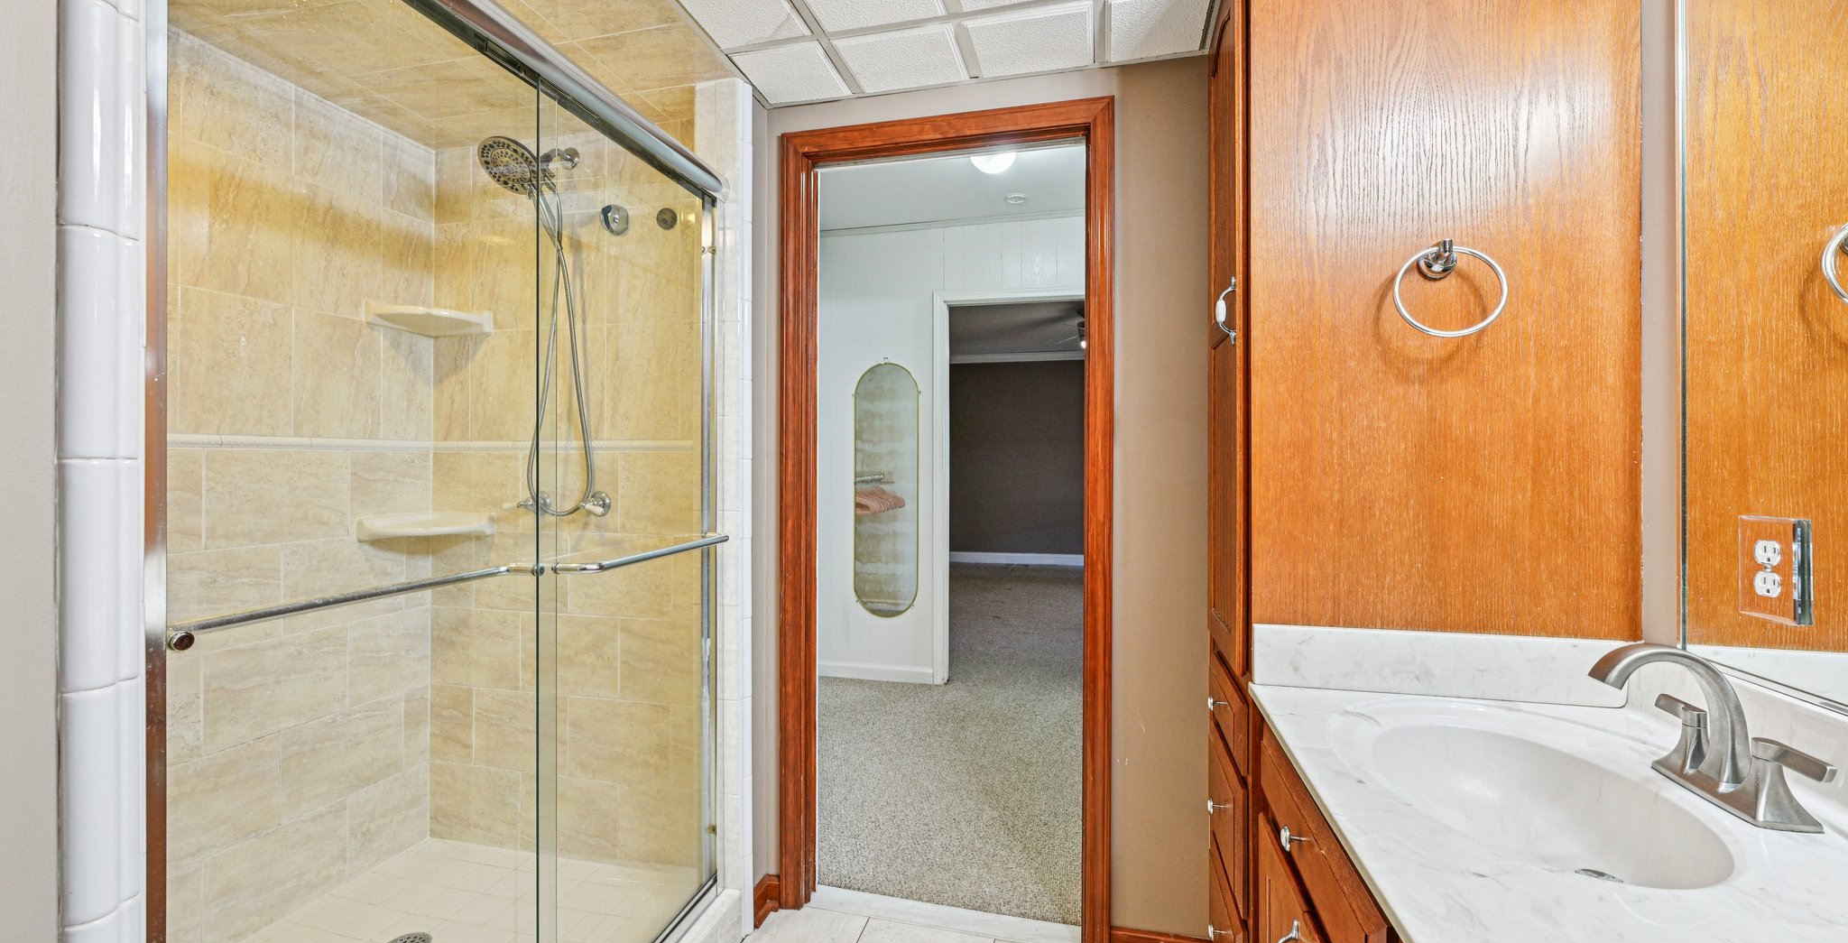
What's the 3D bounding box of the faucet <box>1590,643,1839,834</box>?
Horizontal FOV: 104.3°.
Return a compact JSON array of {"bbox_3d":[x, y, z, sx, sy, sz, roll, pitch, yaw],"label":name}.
[{"bbox_3d":[0.844,0.280,0.801,0.158,0.168,0.235,0,0,14],"label":"faucet"}]

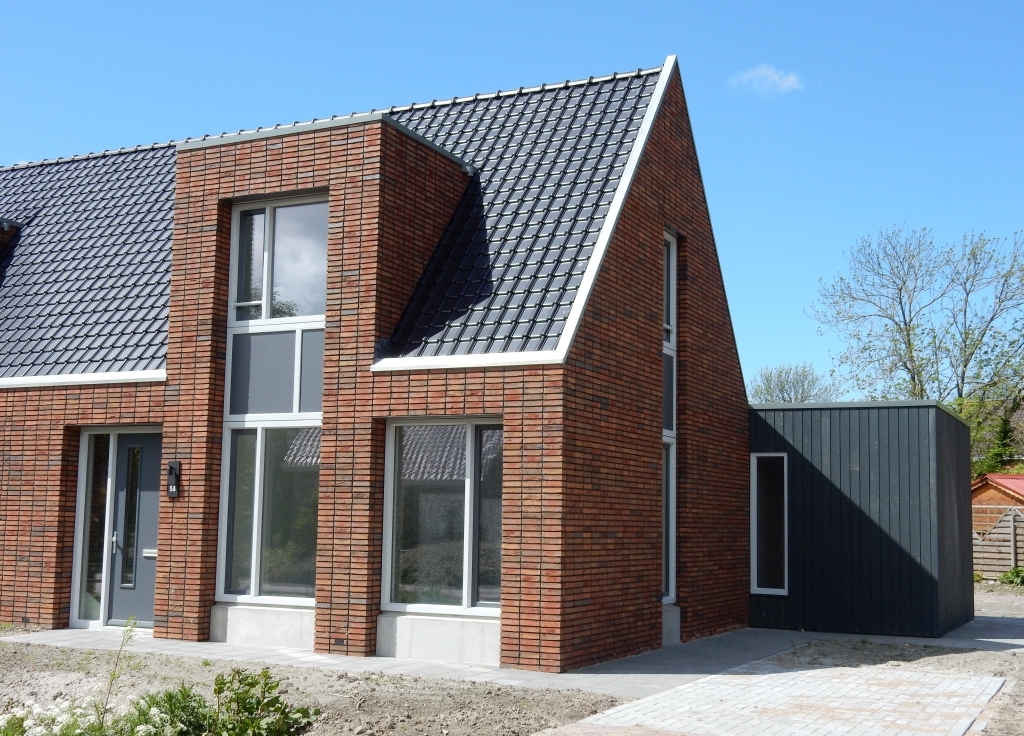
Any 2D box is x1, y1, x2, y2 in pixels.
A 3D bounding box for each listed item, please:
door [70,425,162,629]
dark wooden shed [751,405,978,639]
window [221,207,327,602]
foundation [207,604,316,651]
[{"bbox_3d":[-4.586,1.909,15.181,1.562,2.430,0.116,-2,-8,26],"label":"door"},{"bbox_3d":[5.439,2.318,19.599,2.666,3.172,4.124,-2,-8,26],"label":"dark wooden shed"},{"bbox_3d":[-2.589,0.340,14.410,1.546,4.606,0.116,-2,-8,26],"label":"window"},{"bbox_3d":[-2.649,2.857,14.067,1.546,0.415,0.189,-2,-8,26],"label":"foundation"}]

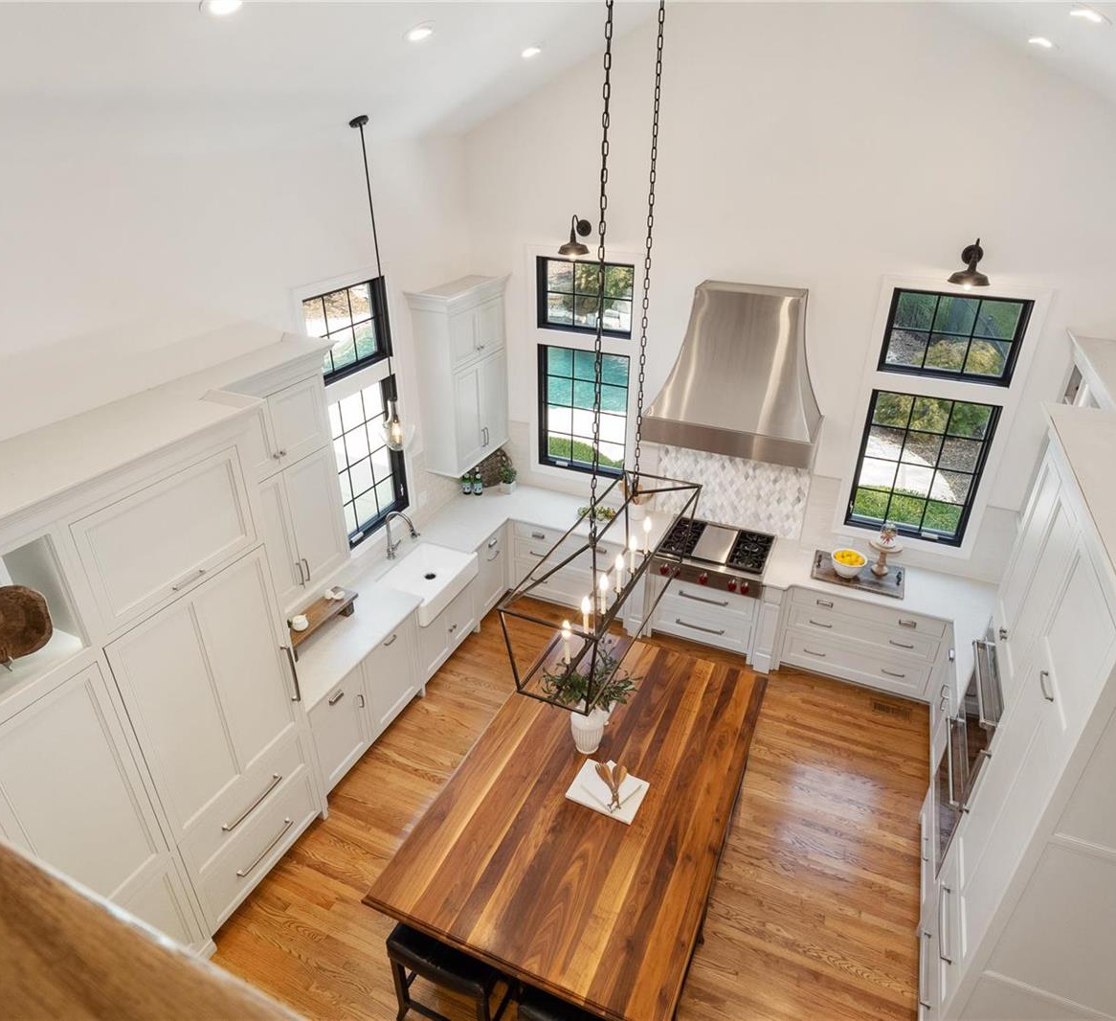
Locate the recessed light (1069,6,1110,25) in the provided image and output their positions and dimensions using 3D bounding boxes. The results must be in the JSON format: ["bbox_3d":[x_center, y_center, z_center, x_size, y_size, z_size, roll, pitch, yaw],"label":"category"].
[{"bbox_3d":[2.185,-2.038,2.785,0.180,0.040,0.180,34,36,6],"label":"recessed light"}]

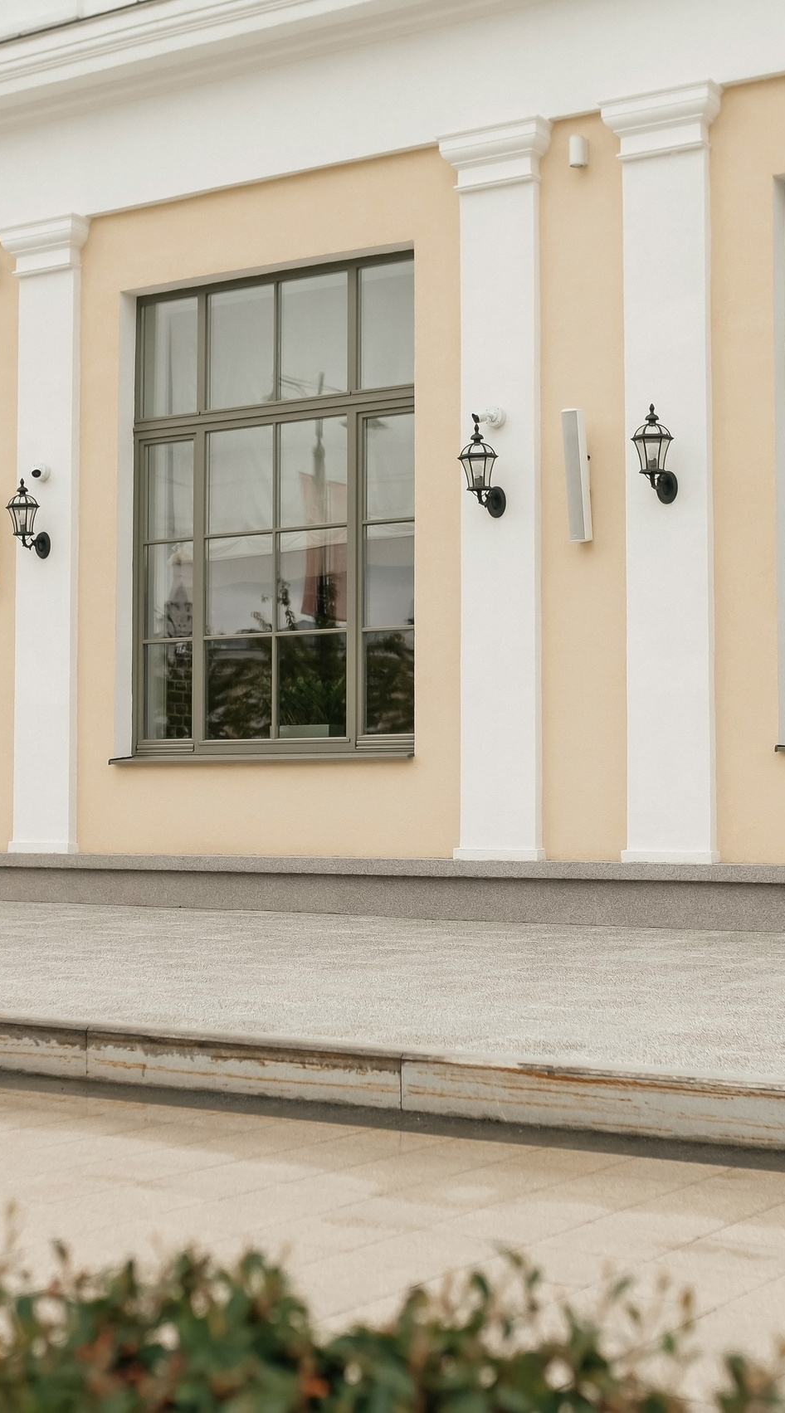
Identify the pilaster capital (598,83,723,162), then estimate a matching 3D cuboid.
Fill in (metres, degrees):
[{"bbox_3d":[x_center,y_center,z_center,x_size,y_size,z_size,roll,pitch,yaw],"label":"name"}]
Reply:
[{"bbox_3d":[1.745,-3.744,13.311,0.785,0.370,0.200,-2,-3,34],"label":"pilaster capital"}]

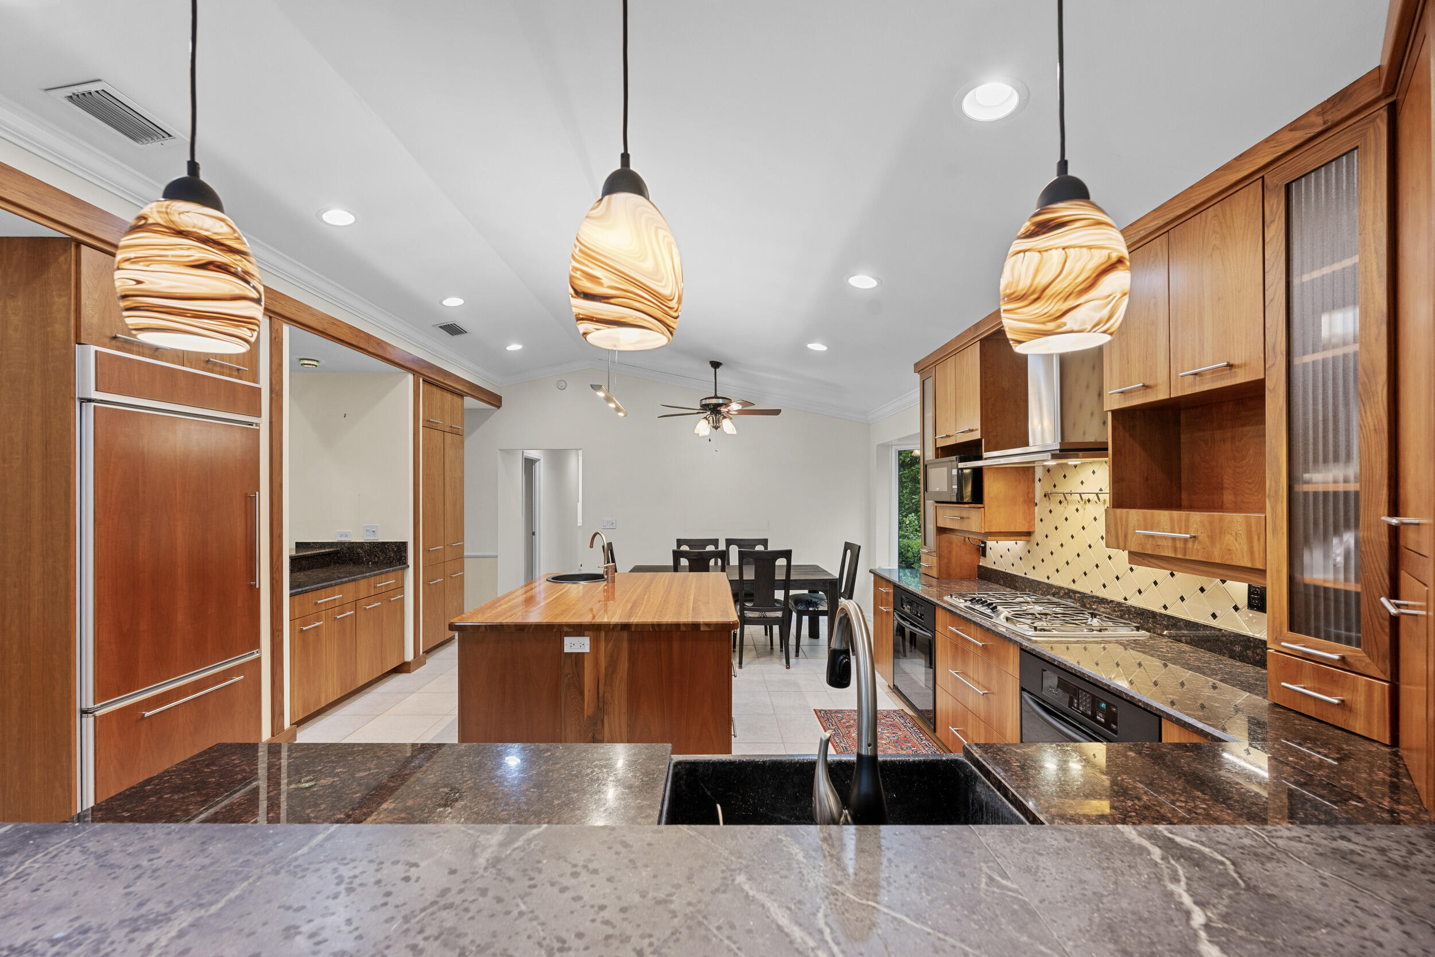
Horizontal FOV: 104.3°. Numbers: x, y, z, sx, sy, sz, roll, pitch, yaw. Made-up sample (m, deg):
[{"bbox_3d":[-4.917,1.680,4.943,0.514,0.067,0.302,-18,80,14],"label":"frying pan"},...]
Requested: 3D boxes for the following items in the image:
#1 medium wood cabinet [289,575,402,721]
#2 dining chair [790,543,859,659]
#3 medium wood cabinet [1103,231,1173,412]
[{"bbox_3d":[-2.930,1.130,4.070,0.600,0.770,1.240,0,-1,0],"label":"medium wood cabinet"},{"bbox_3d":[1.048,1.169,5.488,0.640,1.040,0.500,0,-1,-1],"label":"dining chair"},{"bbox_3d":[1.808,-0.606,2.223,0.310,0.612,0.345,0,-1,-1],"label":"medium wood cabinet"}]

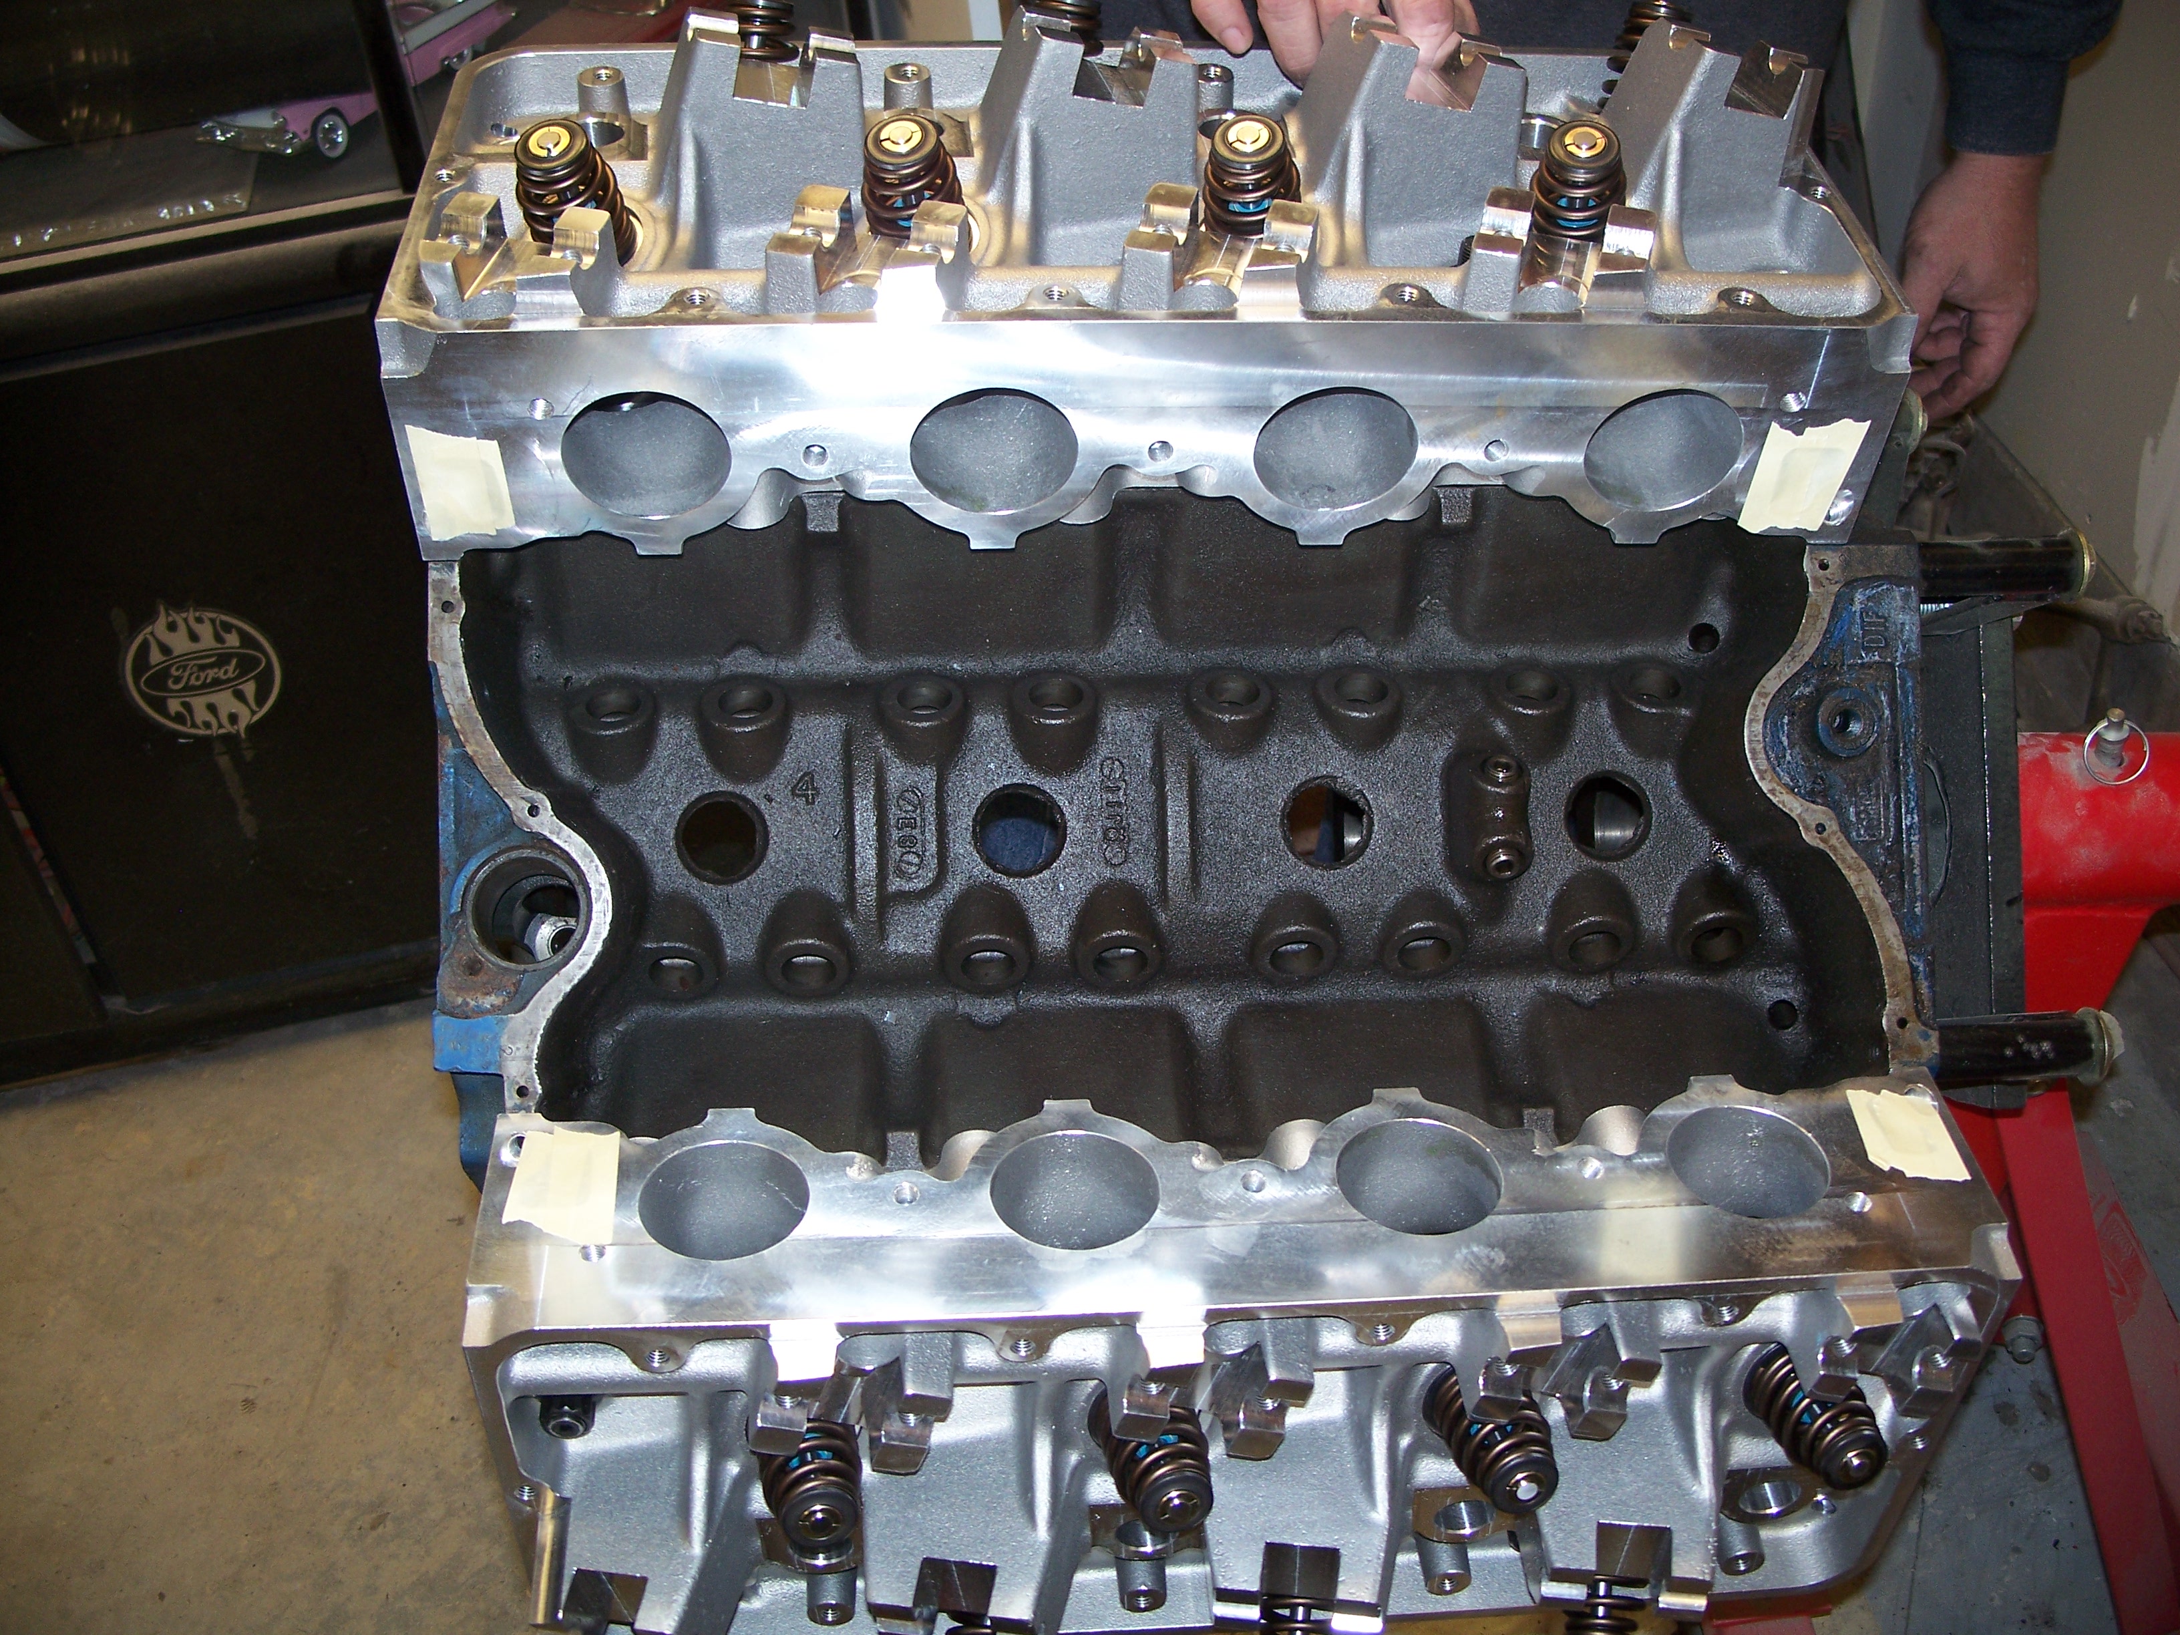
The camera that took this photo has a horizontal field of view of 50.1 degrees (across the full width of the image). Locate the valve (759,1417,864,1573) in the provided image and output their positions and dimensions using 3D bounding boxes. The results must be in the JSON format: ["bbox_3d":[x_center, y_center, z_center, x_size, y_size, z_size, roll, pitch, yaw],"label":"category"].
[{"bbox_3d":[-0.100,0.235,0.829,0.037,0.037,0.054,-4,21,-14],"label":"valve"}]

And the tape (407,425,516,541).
[{"bbox_3d":[-0.224,-0.119,0.832,0.030,0.050,0.002,-3,43,-4],"label":"tape"}]

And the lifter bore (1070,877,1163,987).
[{"bbox_3d":[0.011,0.048,0.933,0.036,0.036,0.030,-1,43,-5],"label":"lifter bore"}]

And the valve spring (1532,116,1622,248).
[{"bbox_3d":[0.183,-0.235,0.877,0.037,0.054,0.037,-5,65,2],"label":"valve spring"}]

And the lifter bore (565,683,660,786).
[{"bbox_3d":[-0.186,-0.034,0.917,0.036,0.024,0.036,-1,41,-5],"label":"lifter bore"}]

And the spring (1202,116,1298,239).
[{"bbox_3d":[0.060,-0.230,0.866,0.036,0.049,0.036,-7,56,2],"label":"spring"}]

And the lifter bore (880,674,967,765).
[{"bbox_3d":[-0.066,-0.038,0.944,0.037,0.027,0.037,-1,40,-6],"label":"lifter bore"}]

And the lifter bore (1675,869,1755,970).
[{"bbox_3d":[0.254,0.043,0.955,0.036,0.036,0.025,-1,43,-5],"label":"lifter bore"}]

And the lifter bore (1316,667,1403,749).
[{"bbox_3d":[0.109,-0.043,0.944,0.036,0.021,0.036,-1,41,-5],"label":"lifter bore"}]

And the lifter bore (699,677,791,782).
[{"bbox_3d":[-0.138,-0.036,0.938,0.037,0.030,0.037,-1,40,-6],"label":"lifter bore"}]

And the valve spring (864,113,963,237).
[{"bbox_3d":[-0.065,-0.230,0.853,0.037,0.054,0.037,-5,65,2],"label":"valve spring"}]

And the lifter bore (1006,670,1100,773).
[{"bbox_3d":[-0.014,-0.039,0.934,0.036,0.026,0.036,-1,41,-5],"label":"lifter bore"}]

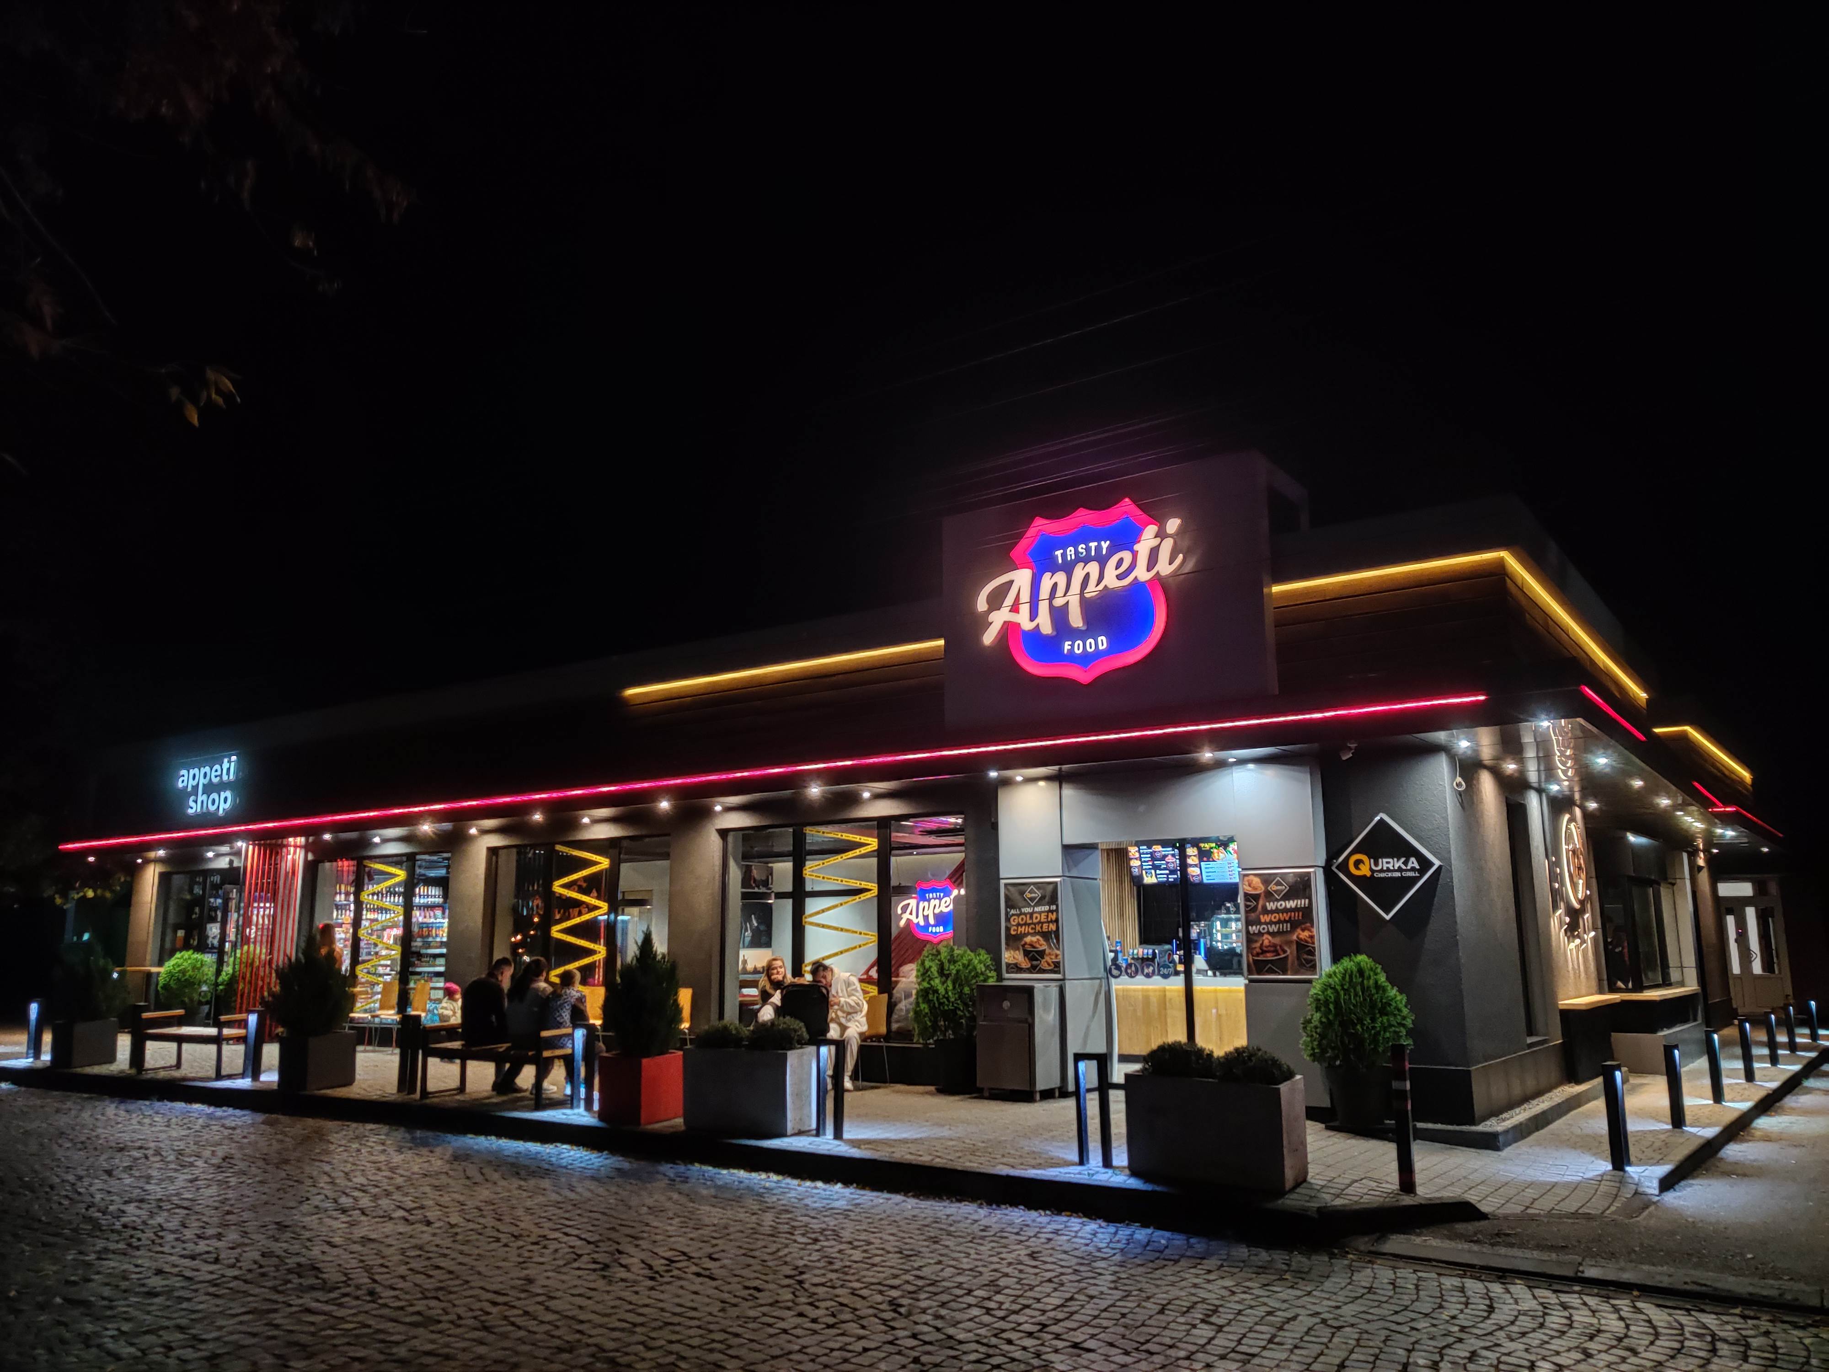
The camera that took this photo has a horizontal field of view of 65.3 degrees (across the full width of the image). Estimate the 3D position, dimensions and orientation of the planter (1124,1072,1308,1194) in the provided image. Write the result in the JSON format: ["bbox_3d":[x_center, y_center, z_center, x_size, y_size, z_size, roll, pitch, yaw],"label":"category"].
[{"bbox_3d":[1.823,2.675,8.666,0.975,0.578,0.460,-8,-14,34],"label":"planter"}]

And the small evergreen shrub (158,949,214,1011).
[{"bbox_3d":[-10.233,4.138,20.053,0.730,0.840,0.730,-8,-14,33],"label":"small evergreen shrub"}]

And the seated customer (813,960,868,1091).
[{"bbox_3d":[-0.697,3.307,13.970,0.520,1.200,0.760,-8,-13,33],"label":"seated customer"}]

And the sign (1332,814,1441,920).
[{"bbox_3d":[3.846,1.469,11.612,0.906,0.877,0.060,-8,-13,36],"label":"sign"}]

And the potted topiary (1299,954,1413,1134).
[{"bbox_3d":[3.303,2.643,10.731,0.900,1.250,0.880,-8,-13,33],"label":"potted topiary"}]

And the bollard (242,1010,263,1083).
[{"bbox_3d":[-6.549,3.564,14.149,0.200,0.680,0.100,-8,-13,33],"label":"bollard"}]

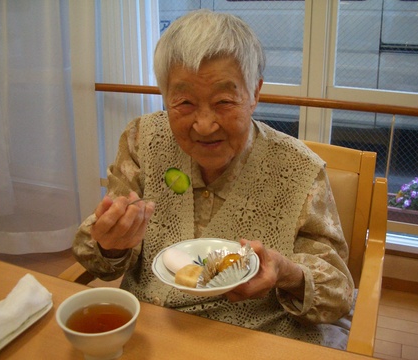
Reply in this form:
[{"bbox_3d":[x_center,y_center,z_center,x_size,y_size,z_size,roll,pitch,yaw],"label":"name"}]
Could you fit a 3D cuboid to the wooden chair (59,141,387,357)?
[{"bbox_3d":[0.077,0.372,1.128,0.560,0.820,0.600,8,19,20],"label":"wooden chair"}]

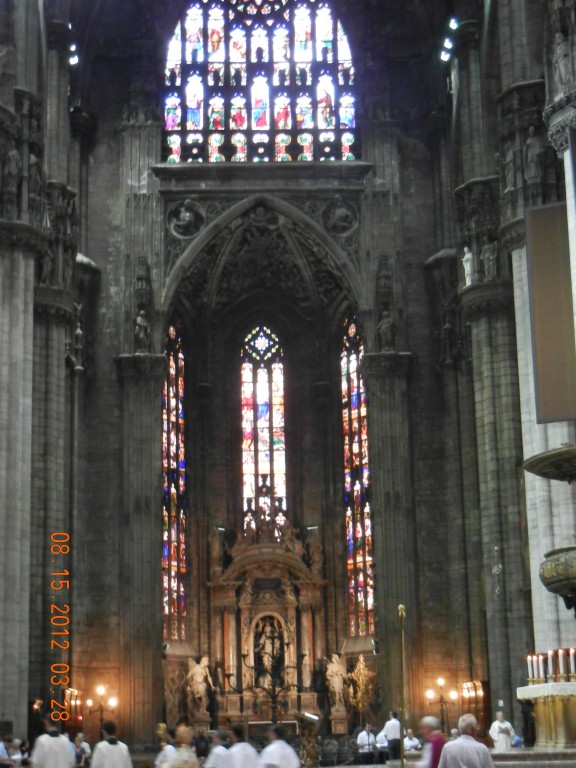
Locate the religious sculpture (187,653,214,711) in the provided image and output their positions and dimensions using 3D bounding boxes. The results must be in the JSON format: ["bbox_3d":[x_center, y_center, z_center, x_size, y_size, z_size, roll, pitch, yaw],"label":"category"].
[{"bbox_3d":[-4.005,13.750,69.058,1.280,2.510,0.900,2,-13,-17],"label":"religious sculpture"}]

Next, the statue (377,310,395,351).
[{"bbox_3d":[4.673,-2.567,72.303,0.870,1.980,0.650,-1,-12,-2],"label":"statue"}]

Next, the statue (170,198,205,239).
[{"bbox_3d":[-4.921,-8.107,73.877,1.660,2.050,0.500,-1,-12,-2],"label":"statue"}]

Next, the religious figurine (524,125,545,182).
[{"bbox_3d":[8.584,-8.031,52.538,0.700,2.140,0.600,-1,-12,-2],"label":"religious figurine"}]

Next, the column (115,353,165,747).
[{"bbox_3d":[-6.904,7.637,70.282,2.150,18.720,1.500,-1,-12,-2],"label":"column"}]

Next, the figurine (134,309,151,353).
[{"bbox_3d":[-6.932,-2.552,71.880,0.760,2.160,0.650,-1,-12,-2],"label":"figurine"}]

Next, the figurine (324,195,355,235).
[{"bbox_3d":[2.533,-8.339,74.197,1.680,2.060,0.500,-1,-12,-2],"label":"figurine"}]

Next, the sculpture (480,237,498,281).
[{"bbox_3d":[8.272,-5.155,61.936,0.740,1.880,0.600,-1,-12,-2],"label":"sculpture"}]

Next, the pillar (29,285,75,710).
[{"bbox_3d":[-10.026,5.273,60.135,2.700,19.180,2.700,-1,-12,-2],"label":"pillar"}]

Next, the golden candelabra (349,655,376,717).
[{"bbox_3d":[2.913,11.782,58.983,1.100,2.380,0.500,-1,-12,-2],"label":"golden candelabra"}]

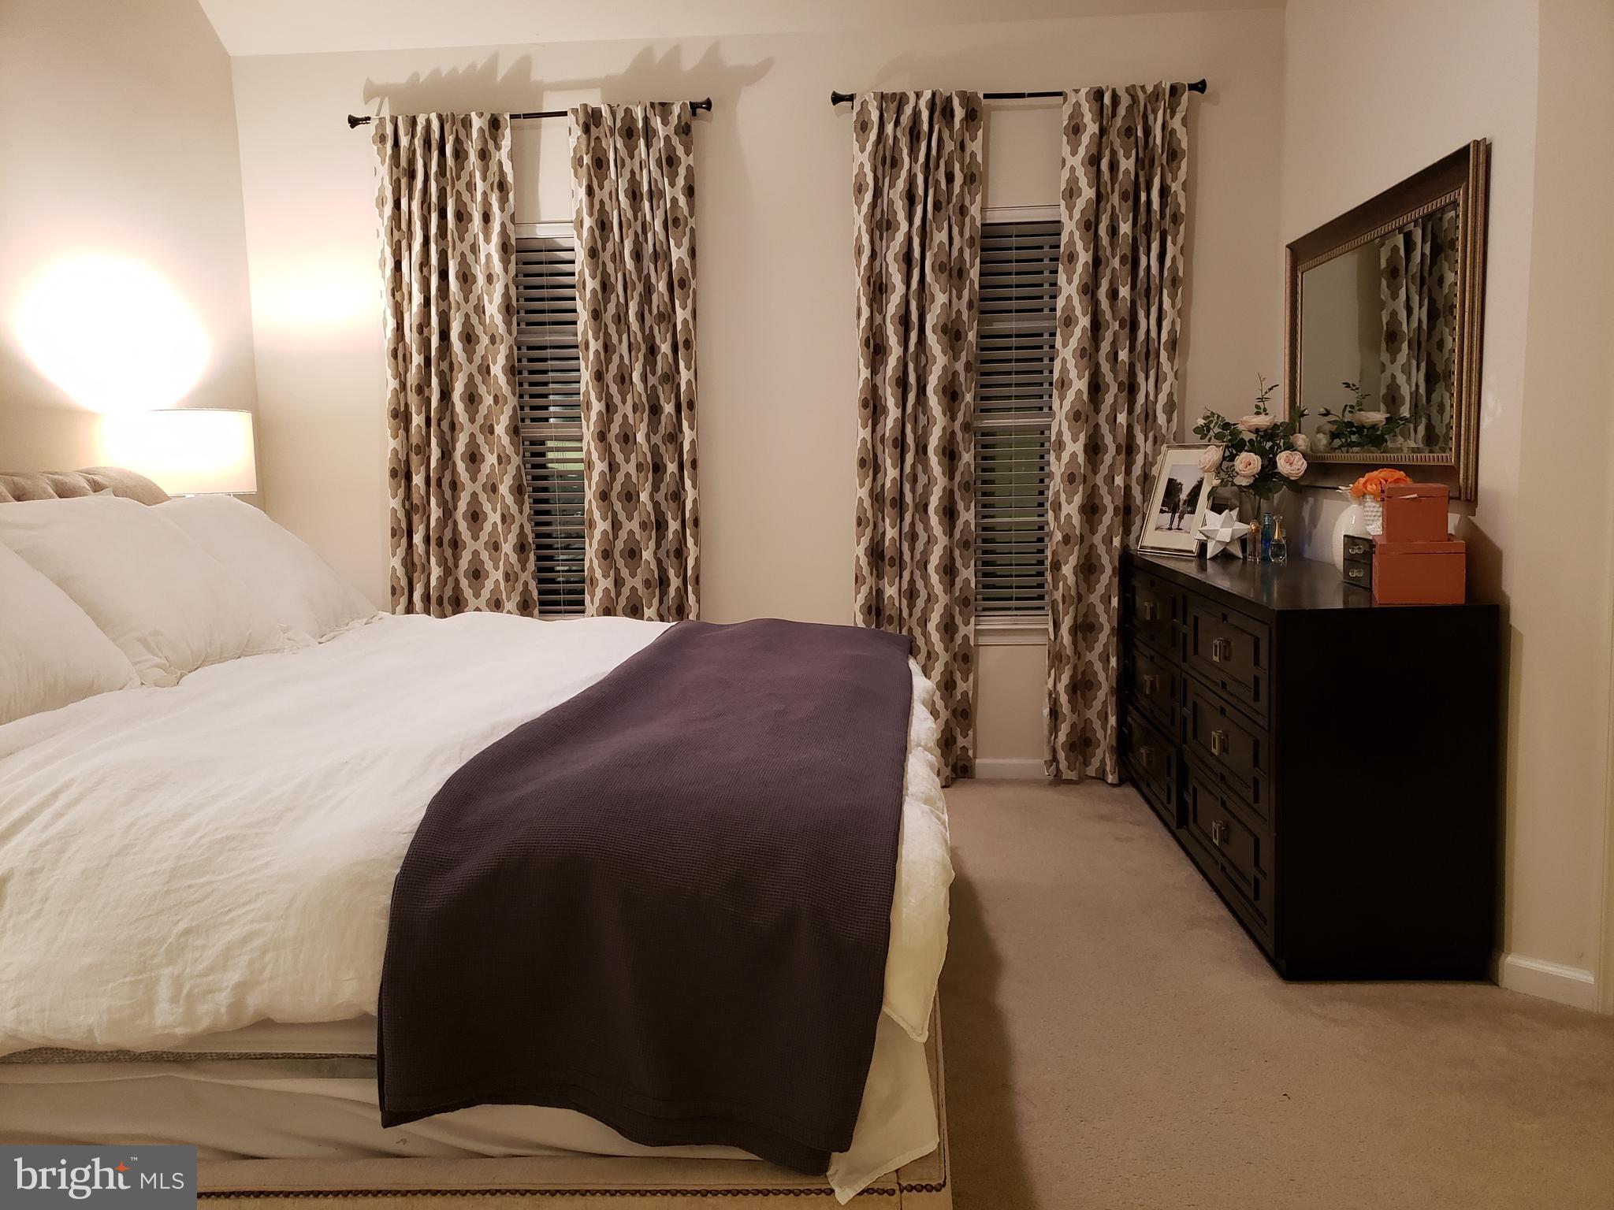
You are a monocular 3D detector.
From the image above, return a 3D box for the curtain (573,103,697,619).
[{"bbox_3d":[-0.587,-0.527,4.326,0.457,2.408,0.125,-1,7,4],"label":"curtain"}]

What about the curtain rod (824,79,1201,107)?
[{"bbox_3d":[0.707,-1.729,4.089,1.254,0.060,0.085,-1,7,4],"label":"curtain rod"}]

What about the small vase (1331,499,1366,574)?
[{"bbox_3d":[1.484,-0.176,3.268,0.137,0.216,0.137,-1,7,4],"label":"small vase"}]

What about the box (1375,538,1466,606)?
[{"bbox_3d":[1.399,-0.081,2.775,0.175,0.139,0.216,1,7,21],"label":"box"}]

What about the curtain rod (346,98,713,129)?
[{"bbox_3d":[-0.966,-1.702,4.202,1.291,0.060,0.085,-1,7,4],"label":"curtain rod"}]

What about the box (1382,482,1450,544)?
[{"bbox_3d":[1.397,-0.212,2.777,0.122,0.121,0.163,1,7,21],"label":"box"}]

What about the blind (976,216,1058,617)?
[{"bbox_3d":[0.743,-0.653,4.342,0.804,1.445,0.060,-1,7,4],"label":"blind"}]

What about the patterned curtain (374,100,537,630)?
[{"bbox_3d":[-1.253,-0.515,4.371,0.537,2.408,0.125,-1,7,4],"label":"patterned curtain"}]

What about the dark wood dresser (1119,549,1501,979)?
[{"bbox_3d":[1.314,0.326,3.466,0.472,0.824,1.654,-1,7,4],"label":"dark wood dresser"}]

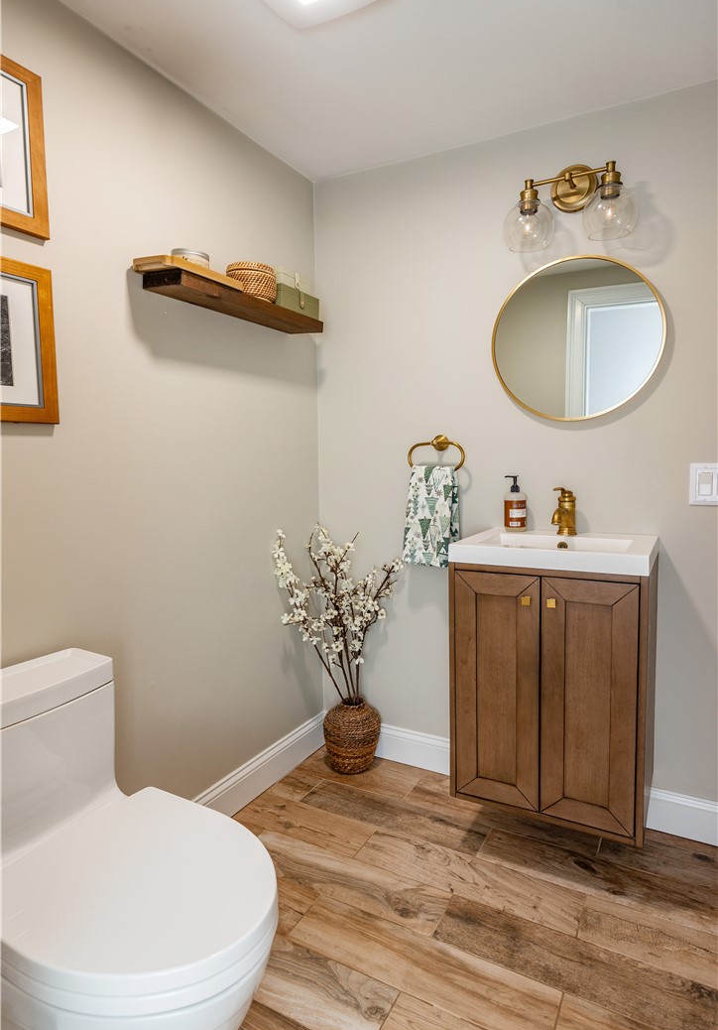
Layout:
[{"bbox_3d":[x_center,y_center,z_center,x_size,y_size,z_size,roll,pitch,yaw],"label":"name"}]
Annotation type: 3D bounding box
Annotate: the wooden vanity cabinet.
[{"bbox_3d":[0.583,0.464,1.596,0.500,0.684,0.401,1,5,31],"label":"wooden vanity cabinet"}]

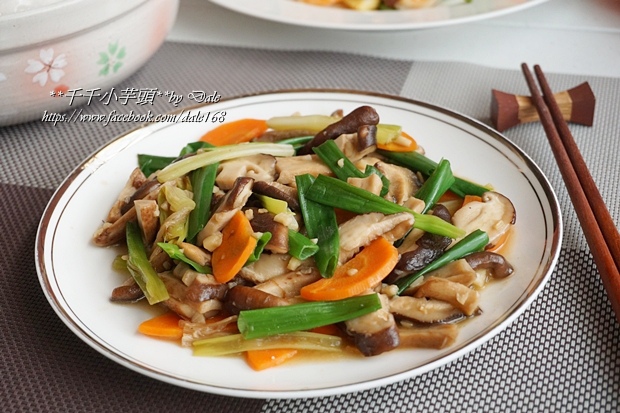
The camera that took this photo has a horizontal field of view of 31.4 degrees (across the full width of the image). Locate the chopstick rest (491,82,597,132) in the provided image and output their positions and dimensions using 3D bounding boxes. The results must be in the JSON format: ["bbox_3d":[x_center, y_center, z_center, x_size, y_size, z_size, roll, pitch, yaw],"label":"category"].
[{"bbox_3d":[0.130,-0.055,0.613,0.053,0.017,0.019,-4,34,-1],"label":"chopstick rest"}]

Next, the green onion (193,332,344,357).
[{"bbox_3d":[-0.018,0.059,0.468,0.064,0.006,0.009,-3,34,1],"label":"green onion"}]

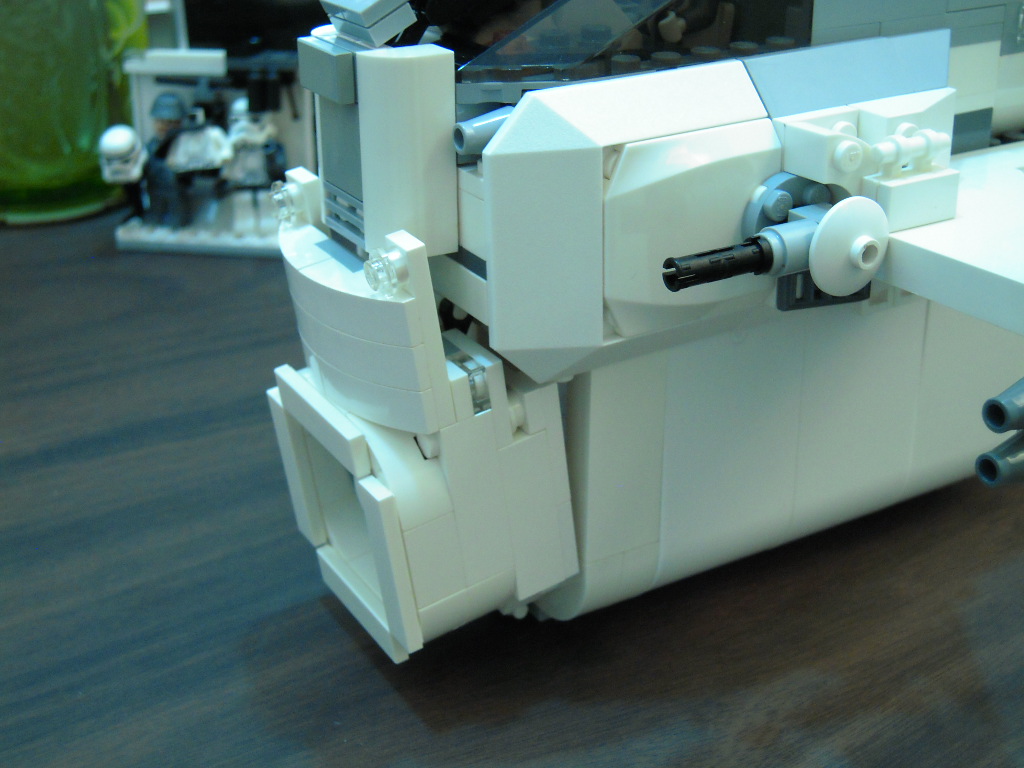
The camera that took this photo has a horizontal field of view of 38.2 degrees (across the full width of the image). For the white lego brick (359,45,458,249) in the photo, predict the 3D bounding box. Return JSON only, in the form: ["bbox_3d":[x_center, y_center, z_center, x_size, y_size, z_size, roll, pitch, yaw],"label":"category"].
[{"bbox_3d":[-0.016,-0.036,0.231,0.013,0.032,0.008,-14,28,-27],"label":"white lego brick"}]

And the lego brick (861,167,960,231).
[{"bbox_3d":[0.069,-0.032,0.256,0.016,0.008,0.007,-14,28,-27],"label":"lego brick"}]

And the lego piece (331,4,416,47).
[{"bbox_3d":[-0.022,-0.059,0.237,0.008,0.003,0.015,-37,36,-13],"label":"lego piece"}]

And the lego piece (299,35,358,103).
[{"bbox_3d":[-0.029,-0.049,0.232,0.003,0.008,0.016,-14,28,-27],"label":"lego piece"}]

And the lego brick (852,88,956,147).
[{"bbox_3d":[0.068,-0.043,0.249,0.023,0.008,0.010,-14,28,-27],"label":"lego brick"}]

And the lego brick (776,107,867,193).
[{"bbox_3d":[0.051,-0.038,0.239,0.015,0.009,0.013,-14,28,-27],"label":"lego brick"}]

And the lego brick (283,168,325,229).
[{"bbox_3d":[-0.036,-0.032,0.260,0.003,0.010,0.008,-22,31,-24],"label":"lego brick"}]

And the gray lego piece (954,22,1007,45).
[{"bbox_3d":[0.084,-0.066,0.279,0.016,0.003,0.008,-14,28,-27],"label":"gray lego piece"}]

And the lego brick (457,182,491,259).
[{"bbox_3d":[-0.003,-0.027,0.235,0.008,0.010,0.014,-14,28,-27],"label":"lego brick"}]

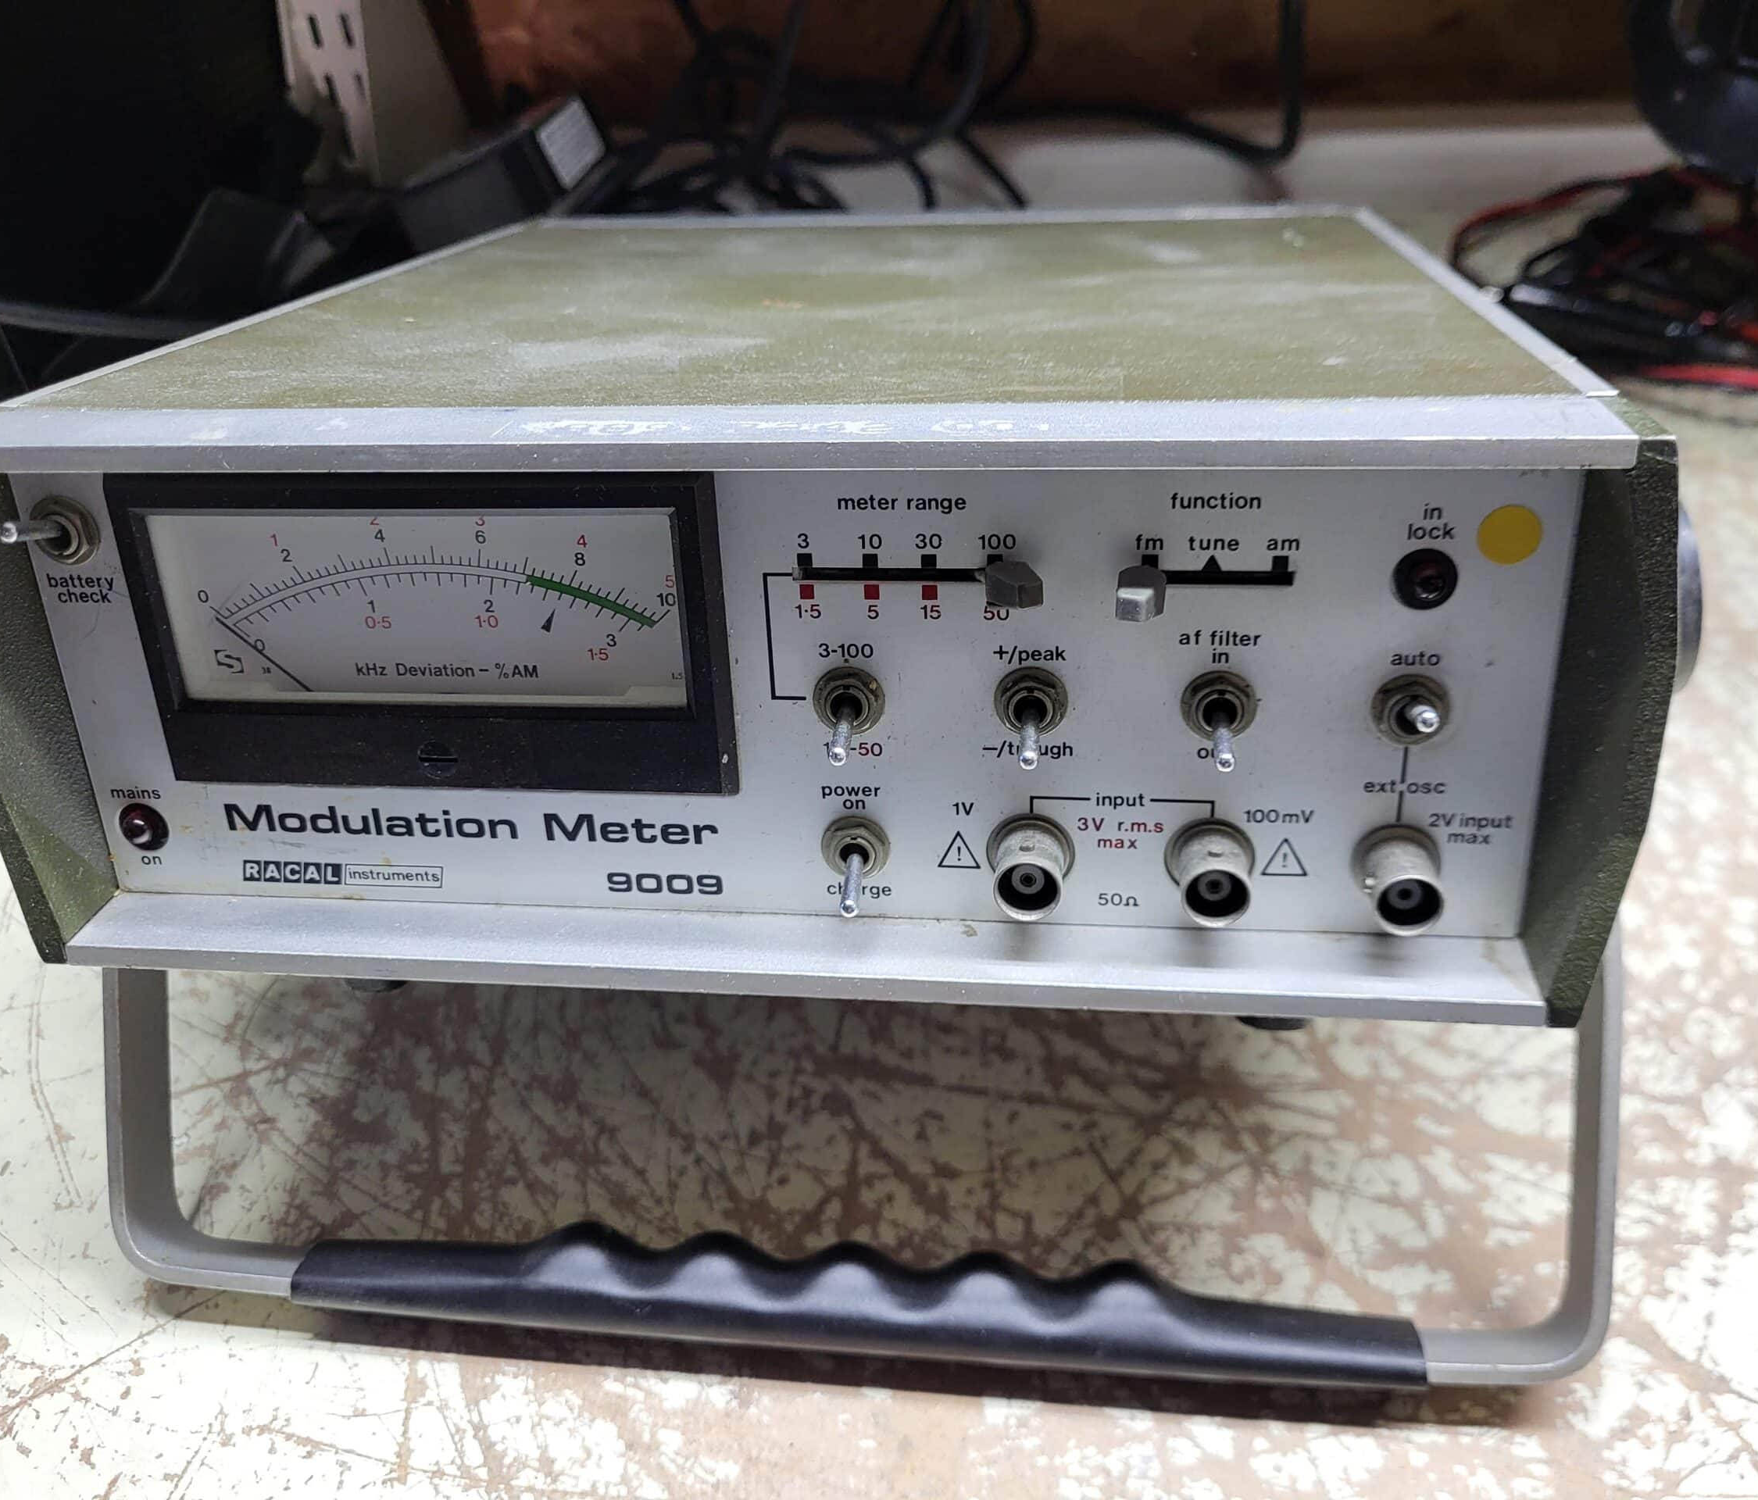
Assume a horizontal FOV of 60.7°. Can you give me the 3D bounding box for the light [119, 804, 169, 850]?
[{"bbox_3d":[-0.119,0.013,0.242,0.008,0.008,0.003,1,24,8],"label":"light"}]

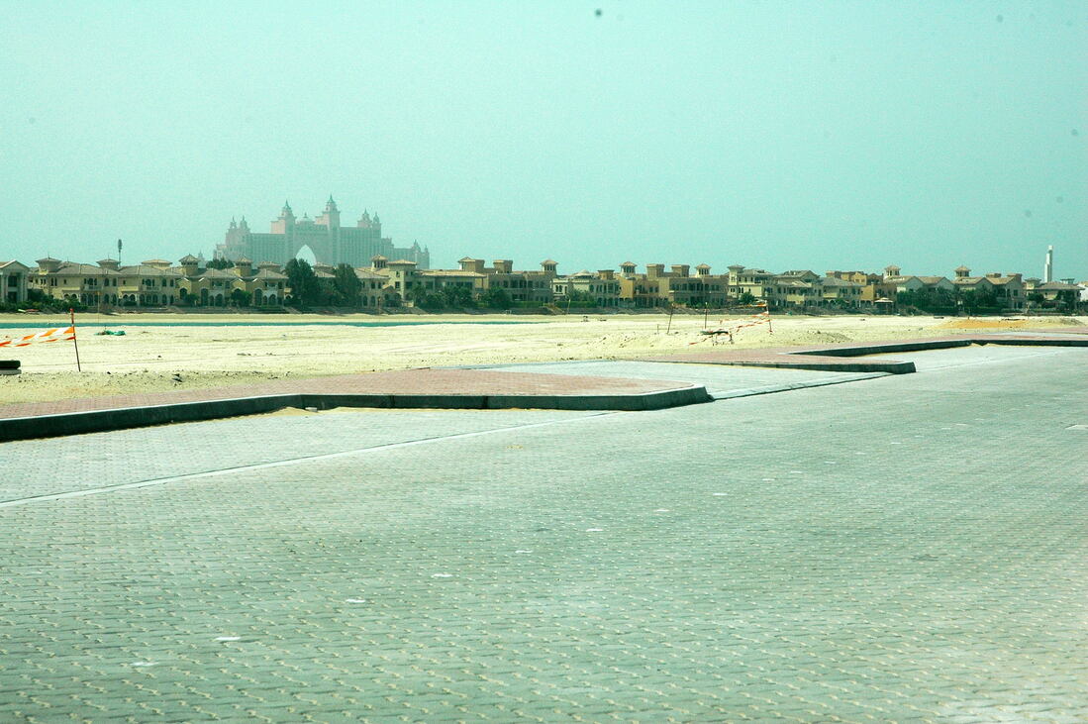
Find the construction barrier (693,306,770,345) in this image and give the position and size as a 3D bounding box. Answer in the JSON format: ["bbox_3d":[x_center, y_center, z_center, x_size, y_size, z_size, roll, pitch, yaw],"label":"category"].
[{"bbox_3d":[3.683,-0.702,53.500,1.550,0.730,0.500,0,1,-18],"label":"construction barrier"}]

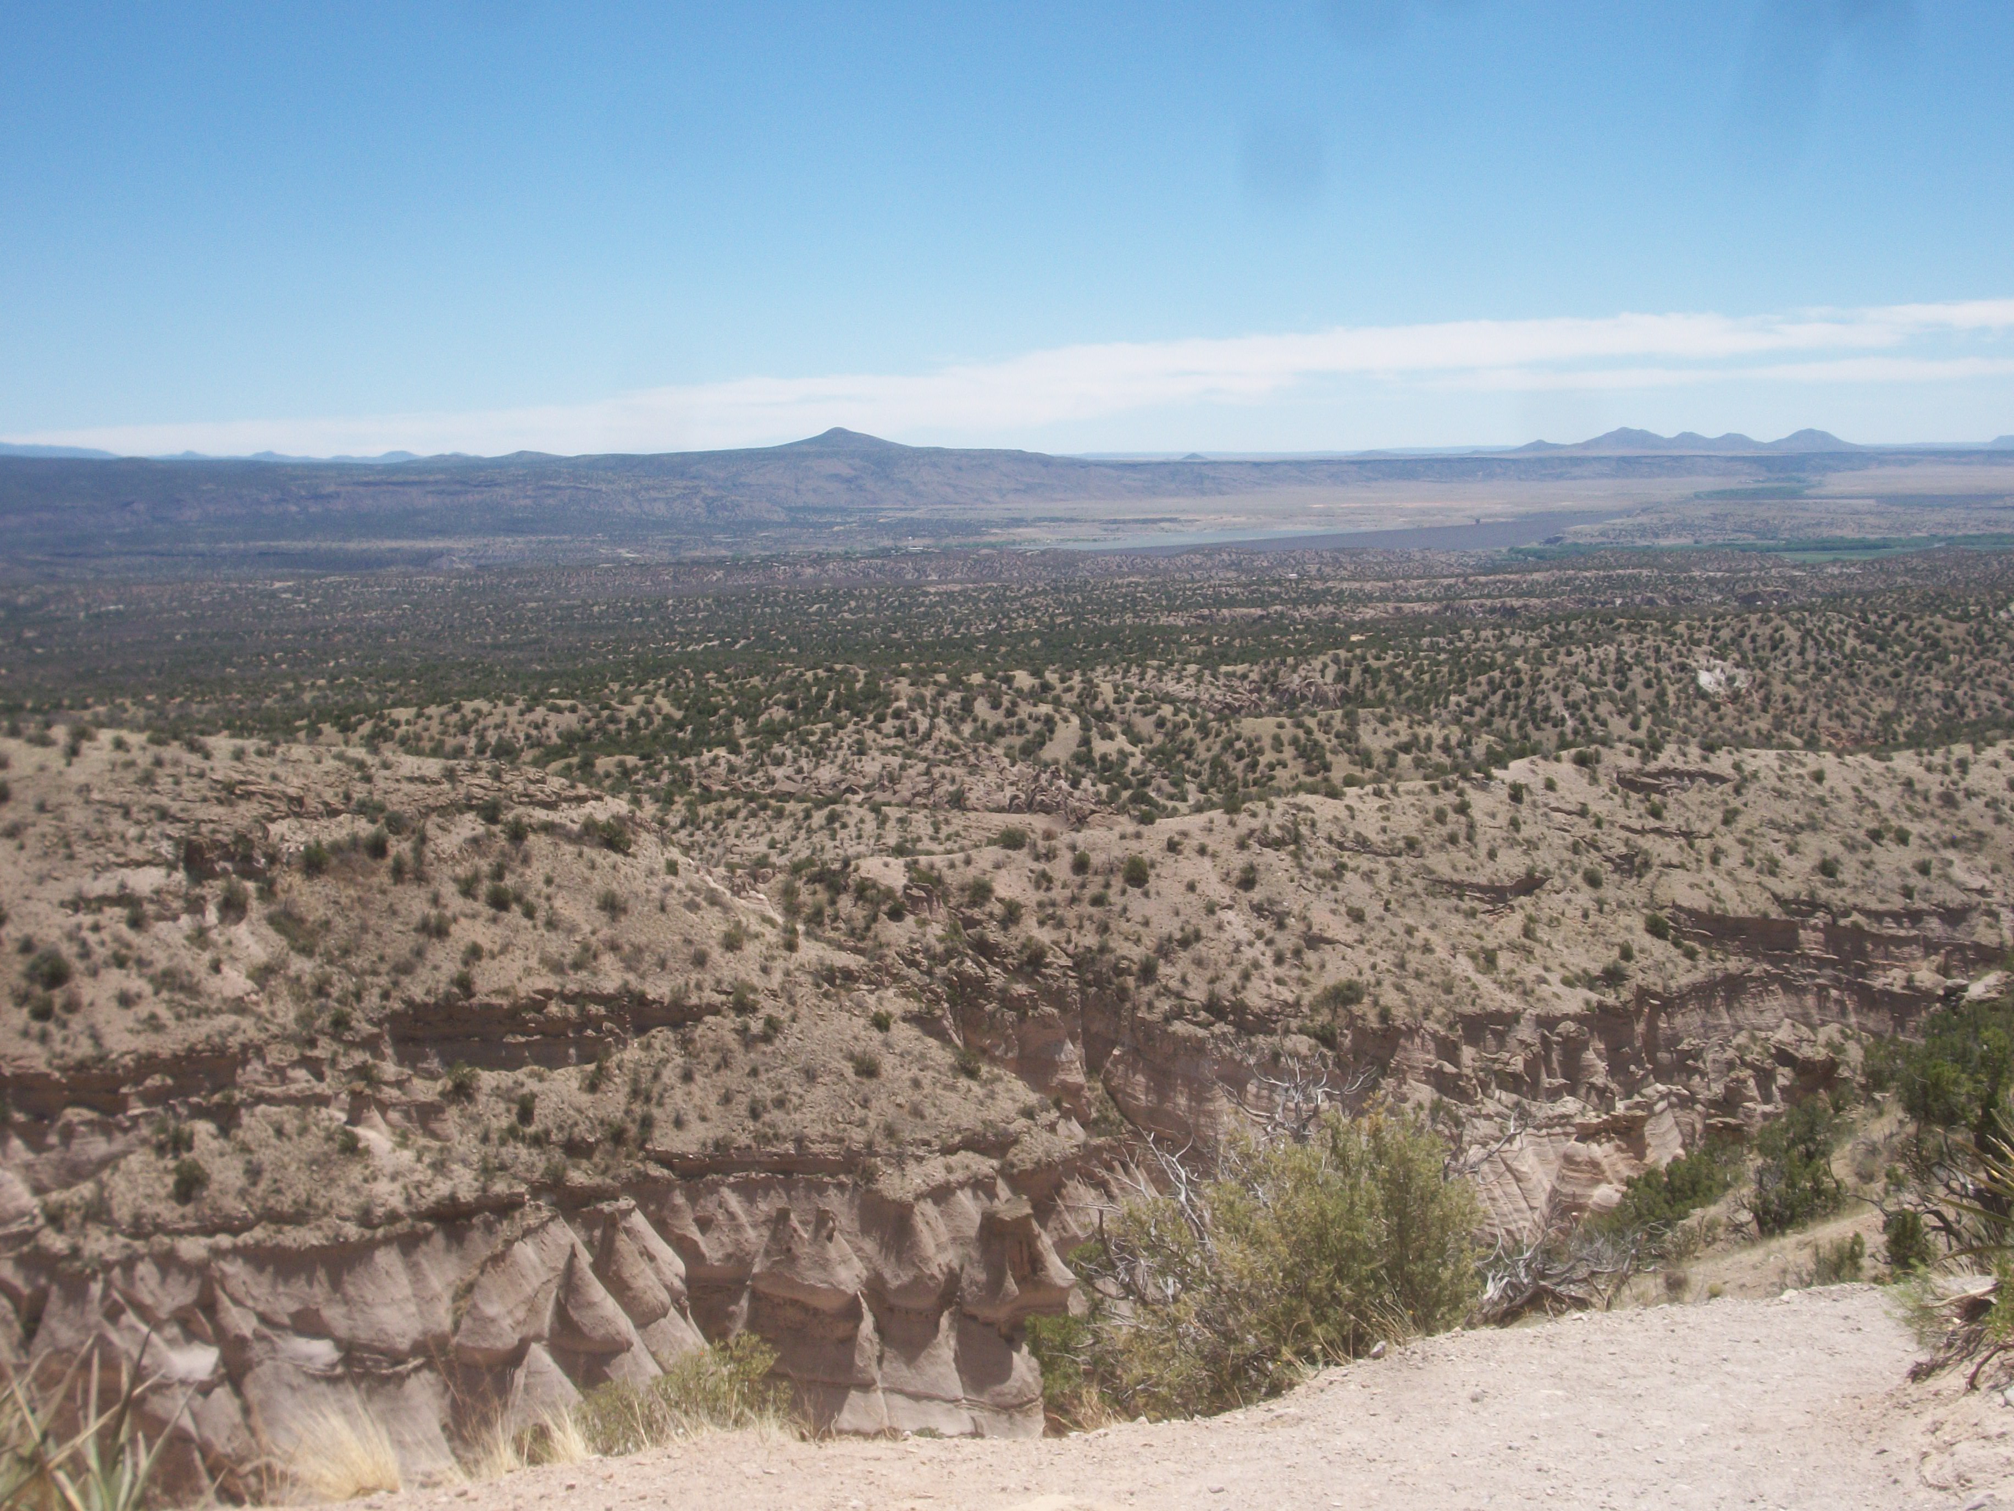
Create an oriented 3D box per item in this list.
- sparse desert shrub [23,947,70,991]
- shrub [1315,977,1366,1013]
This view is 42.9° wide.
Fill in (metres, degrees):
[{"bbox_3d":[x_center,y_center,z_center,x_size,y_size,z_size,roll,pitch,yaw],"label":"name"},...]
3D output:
[{"bbox_3d":[-45.780,10.160,122.000,2.200,1.900,2.100,0,7,0],"label":"sparse desert shrub"},{"bbox_3d":[18.890,13.590,145.000,2.700,1.800,2.400,0,7,0],"label":"shrub"}]

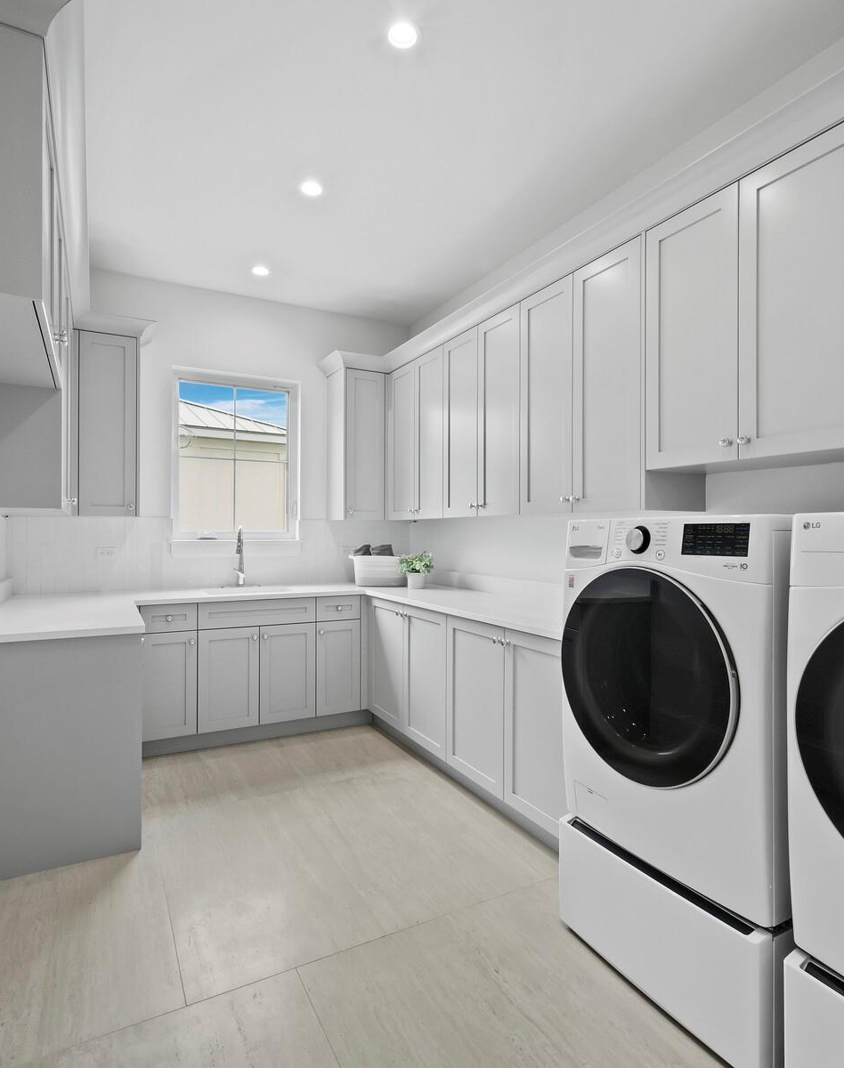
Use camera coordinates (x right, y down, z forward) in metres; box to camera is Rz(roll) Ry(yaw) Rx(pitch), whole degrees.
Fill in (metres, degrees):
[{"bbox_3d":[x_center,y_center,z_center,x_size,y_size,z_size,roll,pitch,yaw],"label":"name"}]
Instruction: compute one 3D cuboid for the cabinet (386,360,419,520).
[{"bbox_3d":[-0.001,-0.636,4.140,0.320,1.070,0.405,0,0,-29],"label":"cabinet"}]

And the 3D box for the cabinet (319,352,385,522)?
[{"bbox_3d":[-0.507,-0.686,4.264,0.410,1.165,0.420,0,0,-29],"label":"cabinet"}]

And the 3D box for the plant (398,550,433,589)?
[{"bbox_3d":[-0.043,0.251,4.000,0.245,0.265,0.240,0,0,0],"label":"plant"}]

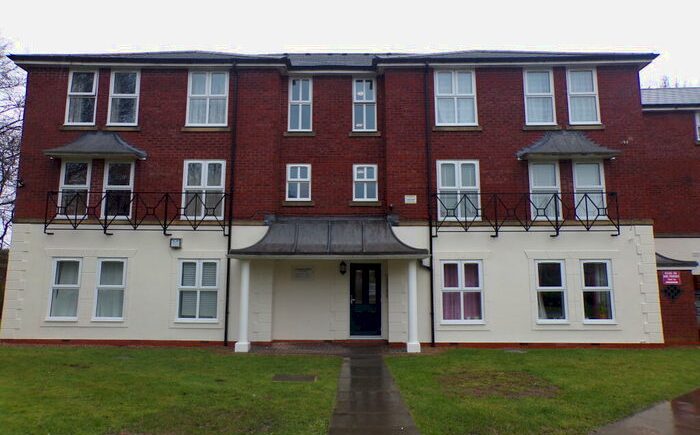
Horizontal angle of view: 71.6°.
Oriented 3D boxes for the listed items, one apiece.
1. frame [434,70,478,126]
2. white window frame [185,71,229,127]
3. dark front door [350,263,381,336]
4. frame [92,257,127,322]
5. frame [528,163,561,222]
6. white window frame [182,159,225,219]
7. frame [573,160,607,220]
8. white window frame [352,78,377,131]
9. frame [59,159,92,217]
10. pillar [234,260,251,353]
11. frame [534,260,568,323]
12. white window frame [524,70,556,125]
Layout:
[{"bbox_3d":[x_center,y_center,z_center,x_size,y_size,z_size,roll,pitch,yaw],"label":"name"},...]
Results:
[{"bbox_3d":[2.884,-3.267,13.268,1.145,1.604,0.100,0,-9,0],"label":"frame"},{"bbox_3d":[-3.884,-3.245,13.263,1.145,1.591,0.100,0,-9,0],"label":"white window frame"},{"bbox_3d":[0.429,2.193,12.964,0.814,1.912,0.060,0,-9,1],"label":"dark front door"},{"bbox_3d":[-6.182,1.867,12.567,0.797,1.636,0.100,0,-9,1],"label":"frame"},{"bbox_3d":[5.183,-0.706,12.860,0.822,1.603,0.100,0,-9,1],"label":"frame"},{"bbox_3d":[-3.871,-0.737,12.874,1.132,1.635,0.100,0,-9,0],"label":"white window frame"},{"bbox_3d":[6.196,-0.693,12.595,0.804,1.585,0.120,0,-8,1],"label":"frame"},{"bbox_3d":[0.419,-3.191,13.717,0.680,1.634,0.100,0,-9,1],"label":"white window frame"},{"bbox_3d":[-7.200,-0.731,12.762,0.808,1.548,0.120,0,-8,1],"label":"frame"},{"bbox_3d":[-2.523,2.072,11.569,0.310,2.160,0.310,0,-9,0],"label":"pillar"},{"bbox_3d":[5.057,1.872,12.228,0.796,1.586,0.120,0,-8,1],"label":"frame"},{"bbox_3d":[5.187,-3.265,13.252,0.823,1.588,0.100,0,-9,1],"label":"white window frame"}]

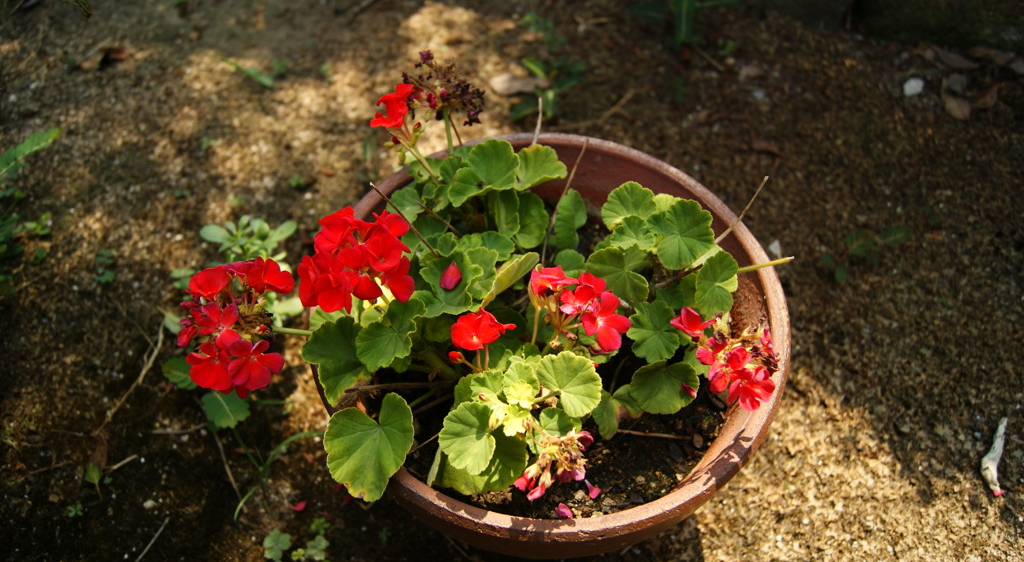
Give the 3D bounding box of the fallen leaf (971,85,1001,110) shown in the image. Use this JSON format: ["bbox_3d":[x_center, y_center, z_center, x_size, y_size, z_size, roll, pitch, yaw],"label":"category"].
[{"bbox_3d":[0.681,-0.264,1.105,0.043,0.016,0.035,4,53,0],"label":"fallen leaf"}]

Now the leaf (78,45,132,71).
[{"bbox_3d":[-0.501,-0.273,0.942,0.065,0.015,0.034,2,53,0],"label":"leaf"}]

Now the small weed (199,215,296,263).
[{"bbox_3d":[-0.258,-0.036,0.750,0.090,0.042,0.058,3,53,0],"label":"small weed"}]

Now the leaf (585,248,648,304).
[{"bbox_3d":[0.076,-0.003,0.557,0.045,0.014,0.045,-44,75,-11],"label":"leaf"}]

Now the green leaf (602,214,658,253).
[{"bbox_3d":[0.094,-0.038,0.619,0.042,0.012,0.034,-5,68,-3],"label":"green leaf"}]

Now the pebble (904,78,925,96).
[{"bbox_3d":[0.520,-0.252,0.996,0.025,0.015,0.021,-13,55,-11],"label":"pebble"}]

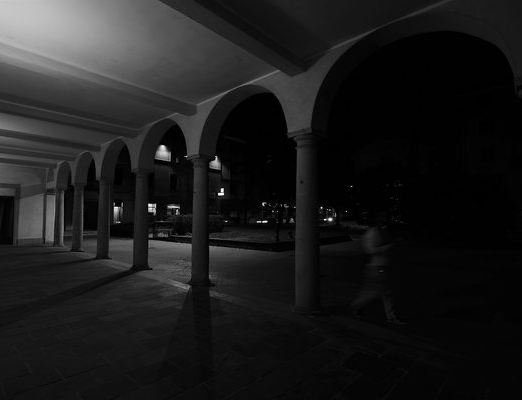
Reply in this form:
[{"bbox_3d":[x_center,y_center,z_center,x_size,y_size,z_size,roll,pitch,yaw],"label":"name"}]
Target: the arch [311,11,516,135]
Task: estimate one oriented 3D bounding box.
[{"bbox_3d":[1.947,-1.817,4.311,2.577,1.266,0.492,-3,-4,43],"label":"arch"}]

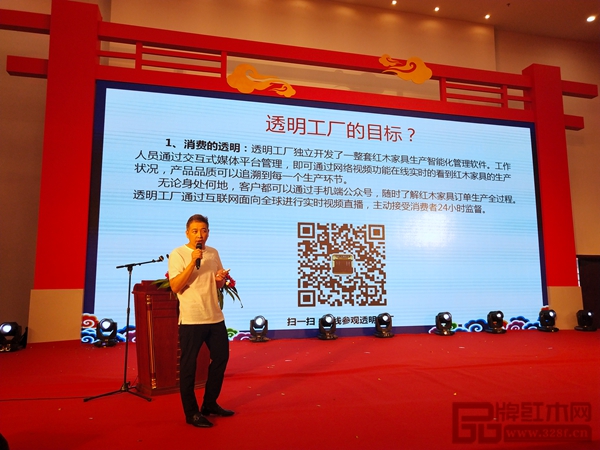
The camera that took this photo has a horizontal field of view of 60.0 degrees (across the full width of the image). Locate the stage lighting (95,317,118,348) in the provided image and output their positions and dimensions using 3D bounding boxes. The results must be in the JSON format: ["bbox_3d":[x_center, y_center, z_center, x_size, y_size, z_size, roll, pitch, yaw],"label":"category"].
[{"bbox_3d":[-4.161,2.328,11.222,0.410,0.605,0.430,1,-8,-8],"label":"stage lighting"}]

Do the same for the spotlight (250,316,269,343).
[{"bbox_3d":[-0.940,2.453,12.230,0.410,0.605,0.430,2,-9,-15],"label":"spotlight"}]

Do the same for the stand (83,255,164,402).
[{"bbox_3d":[-1.798,1.035,5.382,0.721,1.448,0.639,4,-9,-25],"label":"stand"}]

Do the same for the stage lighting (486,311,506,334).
[{"bbox_3d":[5.585,2.785,14.832,0.410,0.605,0.430,2,-9,-15],"label":"stage lighting"}]

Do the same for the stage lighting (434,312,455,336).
[{"bbox_3d":[3.949,2.707,14.215,0.410,0.605,0.430,2,-9,-15],"label":"stage lighting"}]

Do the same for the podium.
[{"bbox_3d":[-1.382,1.232,5.805,0.820,1.175,0.520,5,-10,-35],"label":"podium"}]

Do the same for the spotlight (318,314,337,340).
[{"bbox_3d":[0.692,2.543,12.930,0.410,0.605,0.430,2,-9,-15],"label":"spotlight"}]

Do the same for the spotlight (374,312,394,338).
[{"bbox_3d":[2.195,2.625,13.565,0.410,0.605,0.430,2,-9,-15],"label":"spotlight"}]

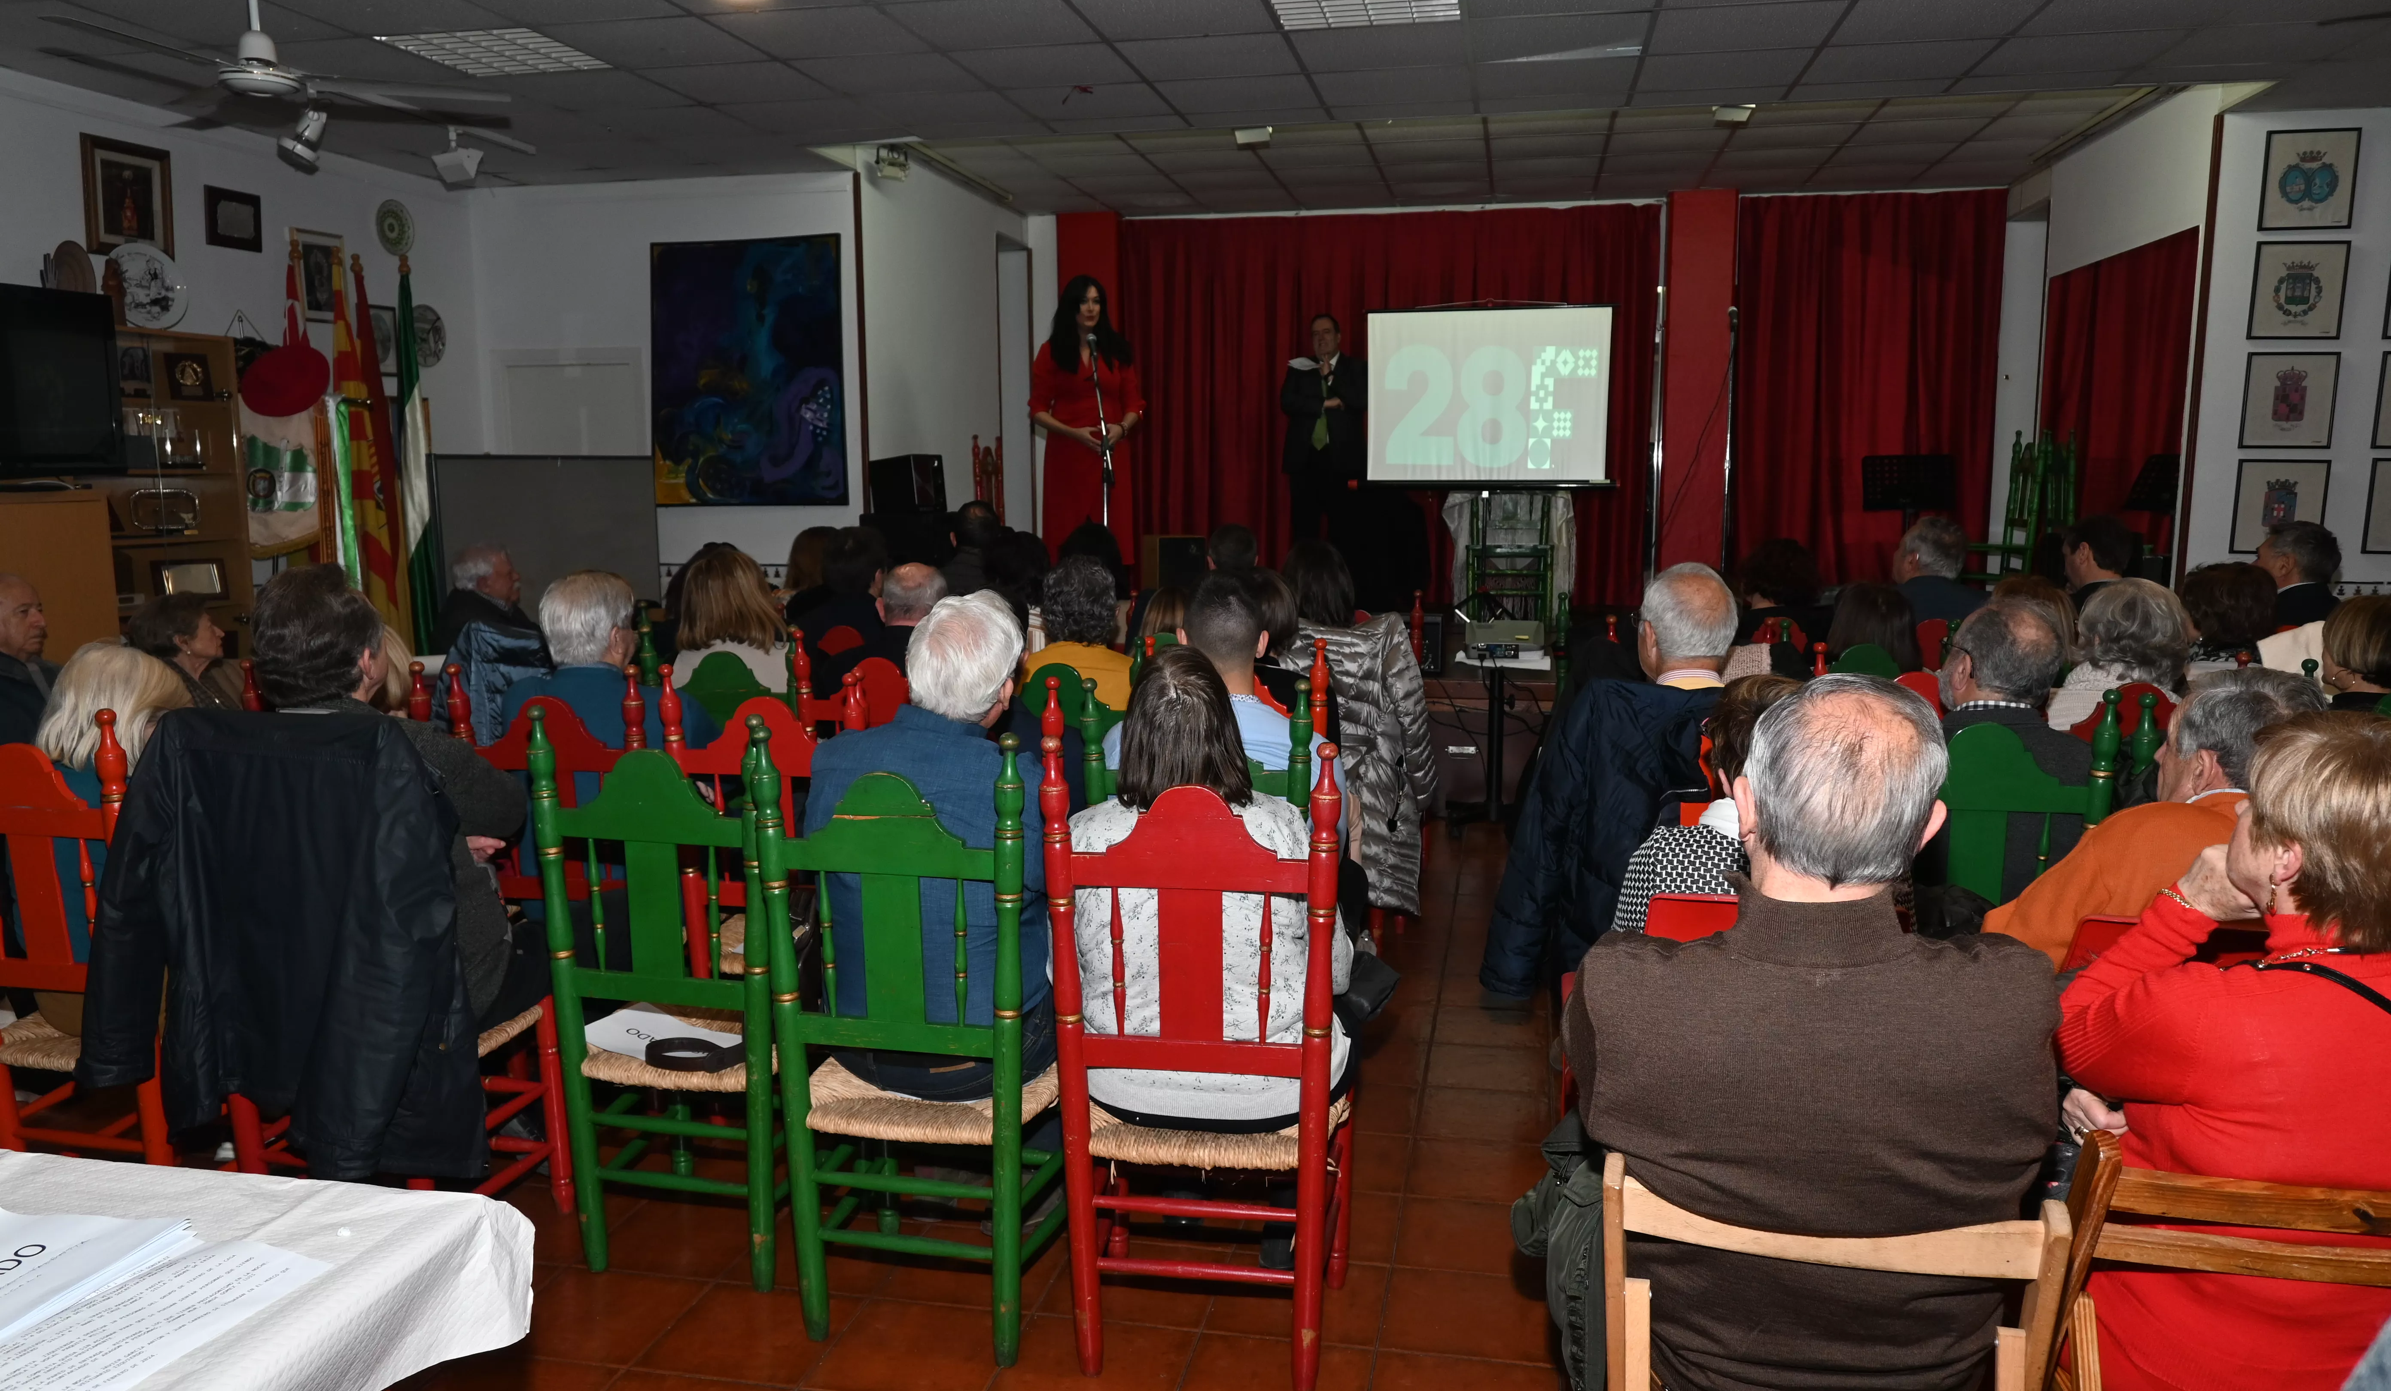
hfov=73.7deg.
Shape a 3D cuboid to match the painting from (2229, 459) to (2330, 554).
[{"bbox_3d":[4.682,-0.811,6.872,0.350,0.398,0.025,1,9,11],"label":"painting"}]

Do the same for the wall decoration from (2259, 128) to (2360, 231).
[{"bbox_3d":[4.664,-2.157,6.672,0.350,0.400,0.025,1,9,11],"label":"wall decoration"}]

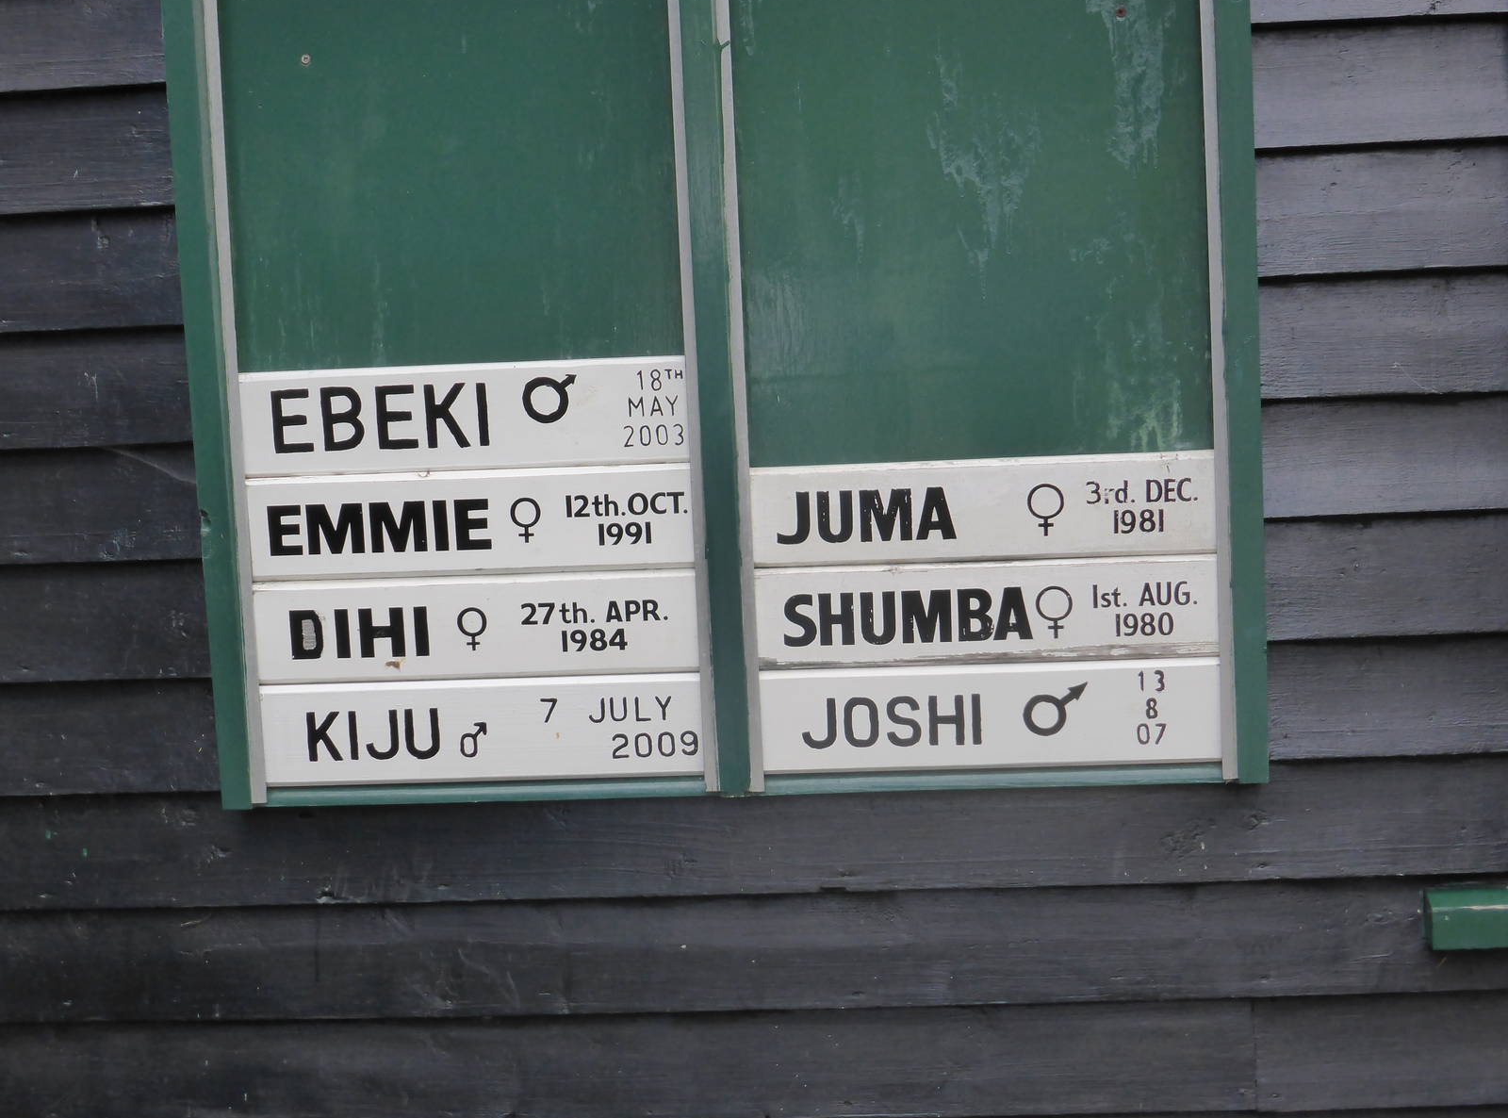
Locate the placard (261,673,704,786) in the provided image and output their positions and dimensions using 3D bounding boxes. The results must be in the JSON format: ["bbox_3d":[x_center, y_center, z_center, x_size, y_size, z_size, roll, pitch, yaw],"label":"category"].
[{"bbox_3d":[-0.261,0.163,2.718,0.435,0.101,0.018,-2,6,5],"label":"placard"}]

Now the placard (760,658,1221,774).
[{"bbox_3d":[0.223,0.147,2.673,0.440,0.099,0.018,-2,6,5],"label":"placard"}]

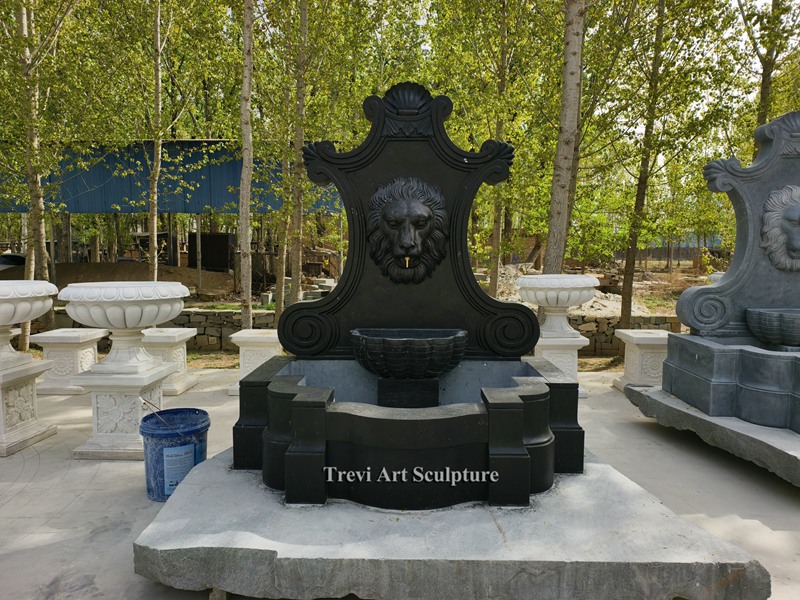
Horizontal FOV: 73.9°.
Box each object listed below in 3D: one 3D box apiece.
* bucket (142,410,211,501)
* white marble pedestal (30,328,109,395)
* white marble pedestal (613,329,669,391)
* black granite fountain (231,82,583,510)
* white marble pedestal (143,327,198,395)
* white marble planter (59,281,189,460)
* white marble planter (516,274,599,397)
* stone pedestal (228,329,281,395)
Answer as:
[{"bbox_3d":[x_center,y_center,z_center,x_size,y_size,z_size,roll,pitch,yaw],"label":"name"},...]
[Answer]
[{"bbox_3d":[-1.127,0.779,2.697,0.326,0.371,0.326,0,5,0],"label":"bucket"},{"bbox_3d":[-2.903,0.538,4.719,0.436,0.499,0.436,0,5,0],"label":"white marble pedestal"},{"bbox_3d":[2.112,0.543,4.485,0.436,0.499,0.436,0,5,3],"label":"white marble pedestal"},{"bbox_3d":[0.047,-0.190,2.766,1.775,2.106,1.134,0,5,1],"label":"black granite fountain"},{"bbox_3d":[-2.080,0.537,4.692,0.436,0.499,0.436,0,5,2],"label":"white marble pedestal"},{"bbox_3d":[-1.670,0.412,3.262,0.692,1.003,0.692,0,5,2],"label":"white marble planter"},{"bbox_3d":[1.309,0.291,4.499,0.692,1.003,0.692,0,5,-3],"label":"white marble planter"},{"bbox_3d":[-1.216,0.537,4.666,0.436,0.499,0.436,0,5,-3],"label":"stone pedestal"}]

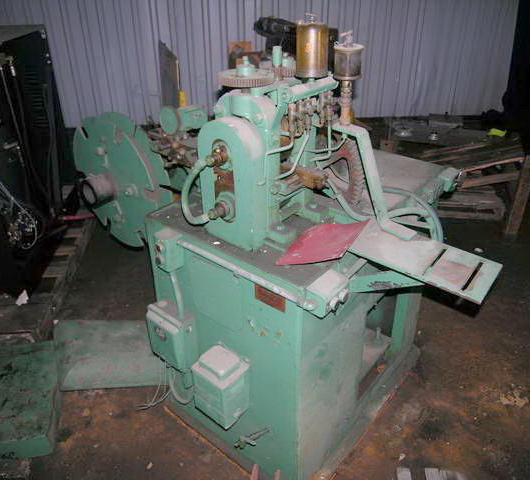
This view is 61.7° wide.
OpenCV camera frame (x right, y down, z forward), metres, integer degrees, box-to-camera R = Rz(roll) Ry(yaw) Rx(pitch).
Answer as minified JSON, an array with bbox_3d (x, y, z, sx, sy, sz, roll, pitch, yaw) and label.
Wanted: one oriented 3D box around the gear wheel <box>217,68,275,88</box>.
[{"bbox_3d":[-0.052,-0.444,1.220,0.157,0.023,0.157,0,29,0],"label":"gear wheel"}]

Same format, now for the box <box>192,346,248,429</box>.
[{"bbox_3d":[-0.139,0.468,1.428,0.140,0.206,0.113,22,36,35],"label":"box"}]

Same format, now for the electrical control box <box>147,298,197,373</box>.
[{"bbox_3d":[-0.319,0.332,1.548,0.158,0.190,0.086,22,36,35],"label":"electrical control box"}]

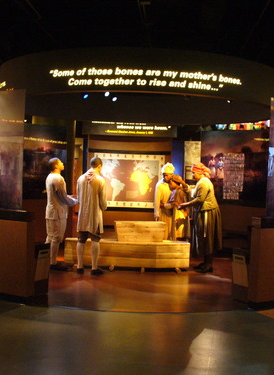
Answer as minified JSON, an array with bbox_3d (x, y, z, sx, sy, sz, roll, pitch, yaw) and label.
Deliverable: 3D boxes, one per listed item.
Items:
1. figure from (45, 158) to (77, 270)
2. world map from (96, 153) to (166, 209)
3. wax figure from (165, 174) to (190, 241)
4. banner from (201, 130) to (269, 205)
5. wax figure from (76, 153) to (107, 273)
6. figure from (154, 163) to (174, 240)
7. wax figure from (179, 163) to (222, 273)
[{"bbox_3d":[-1.153,0.405,8.297,0.530,1.721,0.500,2,2,-5],"label":"figure"},{"bbox_3d":[-0.187,-0.162,14.296,1.912,1.449,0.050,2,2,0],"label":"world map"},{"bbox_3d":[0.691,0.549,9.000,0.380,1.513,0.440,0,2,-41],"label":"wax figure"},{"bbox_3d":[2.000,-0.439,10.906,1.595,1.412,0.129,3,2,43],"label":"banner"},{"bbox_3d":[-0.671,0.416,8.097,0.490,1.742,0.420,2,2,9],"label":"wax figure"},{"bbox_3d":[0.531,0.437,9.137,0.470,1.717,0.400,1,2,-38],"label":"figure"},{"bbox_3d":[1.028,0.468,8.577,0.670,1.721,0.520,2,2,13],"label":"wax figure"}]

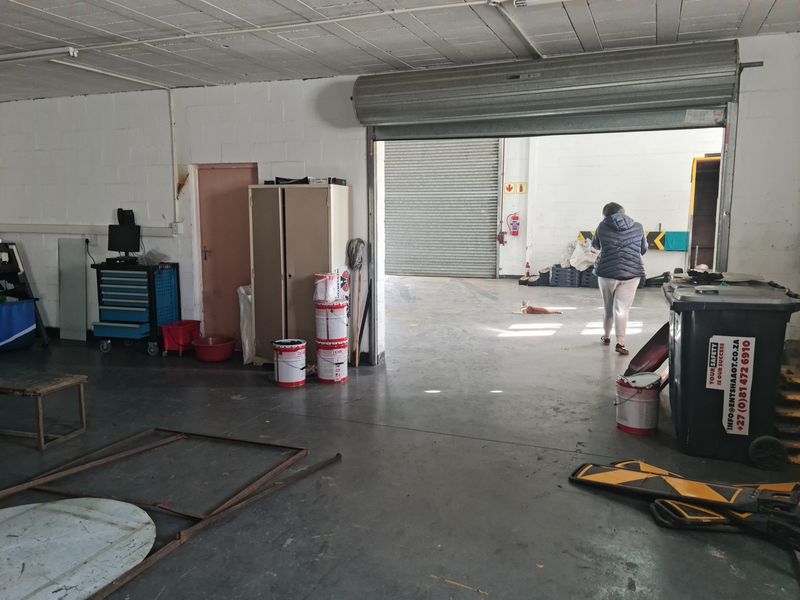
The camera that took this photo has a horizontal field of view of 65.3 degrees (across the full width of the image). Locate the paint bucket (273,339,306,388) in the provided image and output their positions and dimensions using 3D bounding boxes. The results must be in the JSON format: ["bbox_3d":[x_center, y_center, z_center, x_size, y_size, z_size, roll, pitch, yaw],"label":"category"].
[{"bbox_3d":[-1.009,0.571,5.668,0.305,0.380,0.305,-1,8,-10],"label":"paint bucket"}]

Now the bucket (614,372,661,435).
[{"bbox_3d":[1.717,0.738,4.480,0.300,0.370,0.300,3,8,21],"label":"bucket"}]

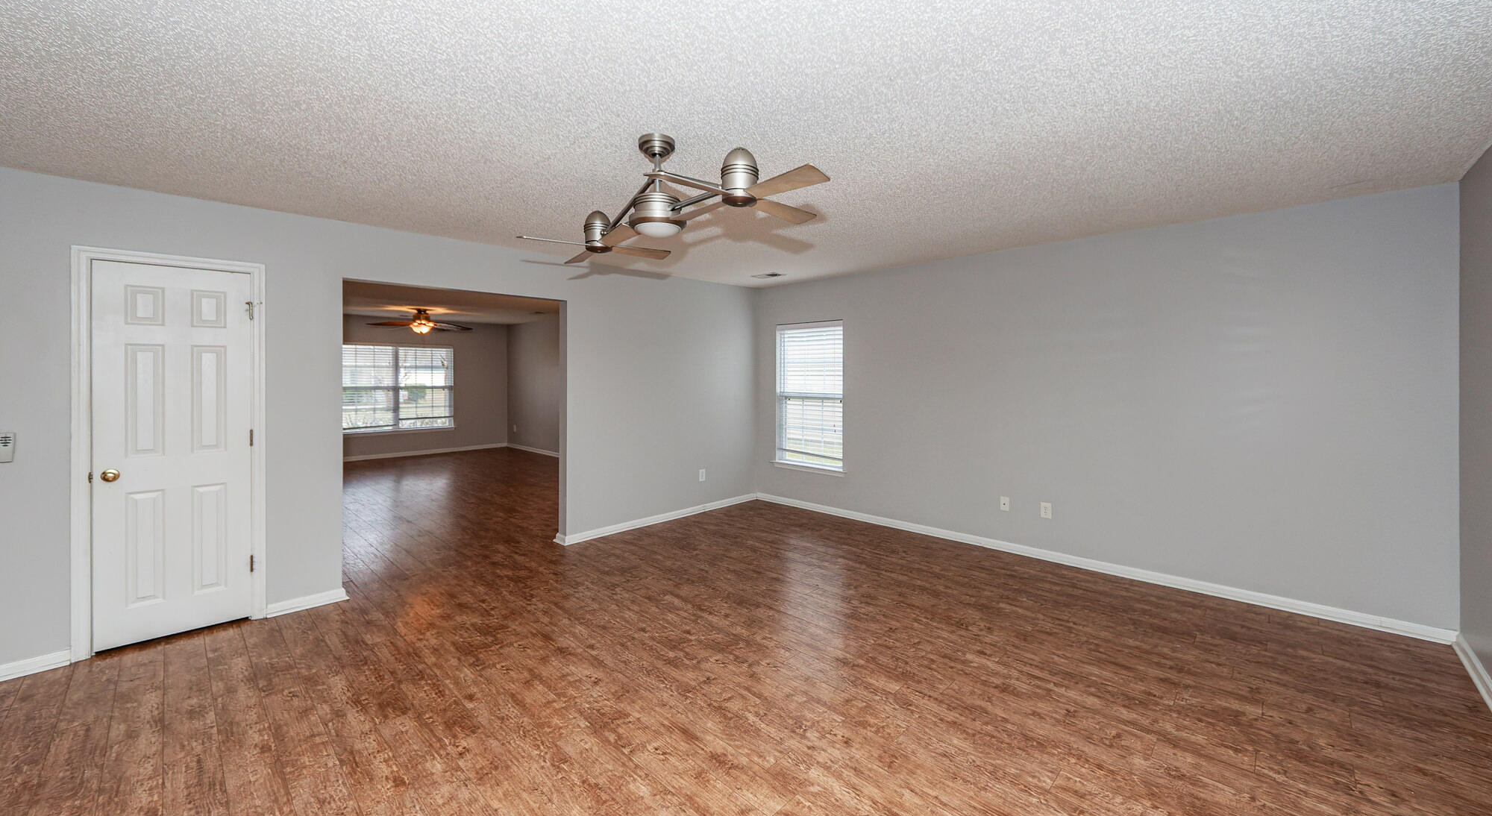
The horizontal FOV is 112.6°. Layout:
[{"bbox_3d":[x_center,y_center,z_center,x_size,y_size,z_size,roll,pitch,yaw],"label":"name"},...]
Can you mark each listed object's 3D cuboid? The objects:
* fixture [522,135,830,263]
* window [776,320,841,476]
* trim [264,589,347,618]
[{"bbox_3d":[-0.394,-0.975,2.217,1.770,0.430,0.780,2,3,43],"label":"fixture"},{"bbox_3d":[0.710,-0.146,5.490,0.870,1.570,0.100,2,3,41],"label":"window"},{"bbox_3d":[-2.827,1.252,3.200,0.390,0.088,0.030,-2,3,-44],"label":"trim"}]

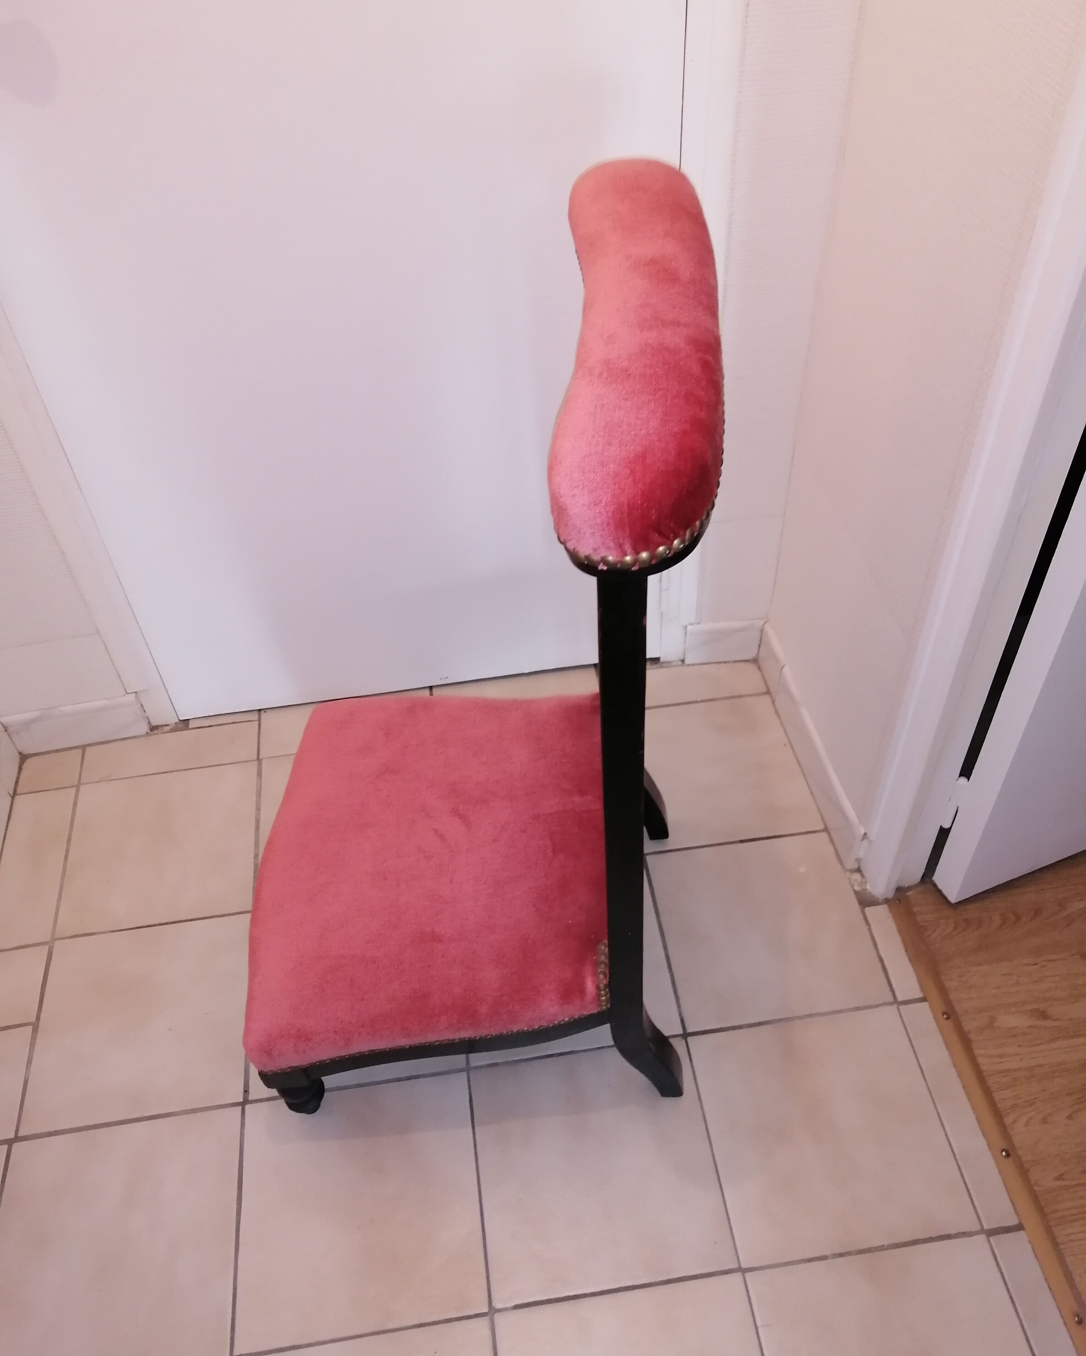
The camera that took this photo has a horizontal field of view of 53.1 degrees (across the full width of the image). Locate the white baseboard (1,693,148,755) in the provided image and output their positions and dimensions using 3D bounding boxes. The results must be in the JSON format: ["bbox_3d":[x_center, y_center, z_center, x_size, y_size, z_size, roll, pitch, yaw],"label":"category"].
[{"bbox_3d":[-0.684,0.066,1.595,0.181,0.083,0.011,-7,47,-4],"label":"white baseboard"}]

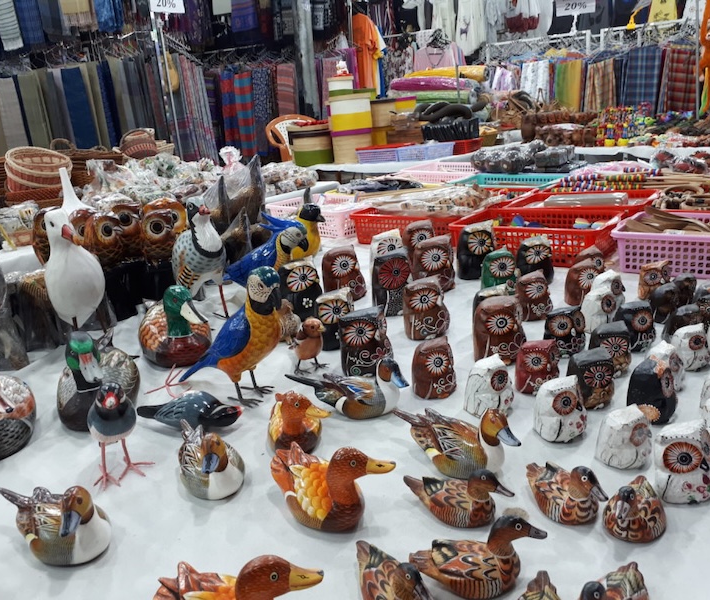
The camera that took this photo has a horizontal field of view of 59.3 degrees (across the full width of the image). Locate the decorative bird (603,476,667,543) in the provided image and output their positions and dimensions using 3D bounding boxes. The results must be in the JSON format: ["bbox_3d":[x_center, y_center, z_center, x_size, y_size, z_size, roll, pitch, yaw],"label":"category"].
[{"bbox_3d":[0.228,0.166,0.509,0.043,0.048,0.075,8,20,38],"label":"decorative bird"}]

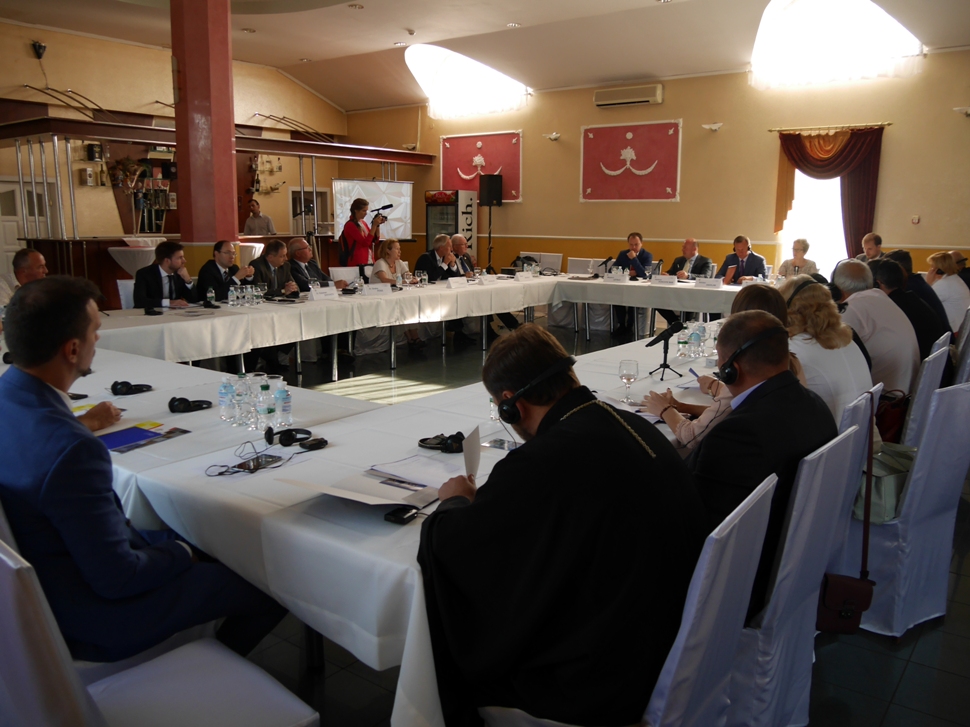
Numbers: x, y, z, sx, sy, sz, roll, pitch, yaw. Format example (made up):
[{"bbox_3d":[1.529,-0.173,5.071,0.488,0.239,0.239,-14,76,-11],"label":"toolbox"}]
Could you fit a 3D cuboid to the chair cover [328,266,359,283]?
[{"bbox_3d":[-1.502,-0.633,9.068,0.520,0.955,0.440,8,13,36],"label":"chair cover"}]

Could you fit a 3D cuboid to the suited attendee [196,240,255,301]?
[{"bbox_3d":[-2.384,-0.485,7.204,0.740,1.228,0.540,9,14,37],"label":"suited attendee"}]

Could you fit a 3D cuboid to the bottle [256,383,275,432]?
[{"bbox_3d":[-0.825,0.168,2.945,0.071,0.178,0.071,8,13,36],"label":"bottle"}]

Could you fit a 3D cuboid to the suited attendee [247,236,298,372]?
[{"bbox_3d":[-2.033,-0.560,7.601,0.720,1.228,0.520,9,14,37],"label":"suited attendee"}]

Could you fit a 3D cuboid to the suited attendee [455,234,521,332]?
[{"bbox_3d":[-0.082,-0.994,9.905,0.820,1.228,0.550,7,13,32],"label":"suited attendee"}]

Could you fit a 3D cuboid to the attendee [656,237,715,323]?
[{"bbox_3d":[2.489,-0.939,9.718,0.580,1.219,0.780,7,13,33],"label":"attendee"}]

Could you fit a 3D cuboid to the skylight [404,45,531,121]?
[{"bbox_3d":[-0.555,-4.108,11.473,1.937,0.756,1.512,8,13,36],"label":"skylight"}]

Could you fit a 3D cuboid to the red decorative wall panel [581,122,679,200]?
[{"bbox_3d":[2.098,-2.956,11.567,1.654,1.152,0.061,9,13,37],"label":"red decorative wall panel"}]

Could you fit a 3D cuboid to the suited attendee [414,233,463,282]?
[{"bbox_3d":[-0.524,-1.017,10.234,0.800,1.300,0.560,5,11,22],"label":"suited attendee"}]

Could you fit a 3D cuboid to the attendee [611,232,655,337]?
[{"bbox_3d":[1.962,-1.079,10.573,0.560,1.335,0.800,8,13,36],"label":"attendee"}]

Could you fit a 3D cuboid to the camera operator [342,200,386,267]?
[{"bbox_3d":[-1.476,-1.113,9.314,0.580,1.673,0.500,5,12,23],"label":"camera operator"}]

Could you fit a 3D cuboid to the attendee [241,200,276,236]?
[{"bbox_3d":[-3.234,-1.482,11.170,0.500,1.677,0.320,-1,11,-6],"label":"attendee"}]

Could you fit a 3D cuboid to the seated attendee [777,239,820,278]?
[{"bbox_3d":[3.665,-0.821,9.353,0.480,1.300,0.740,10,14,41],"label":"seated attendee"}]

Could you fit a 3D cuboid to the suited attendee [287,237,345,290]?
[{"bbox_3d":[-1.808,-0.717,8.574,0.800,1.295,0.560,5,11,22],"label":"suited attendee"}]

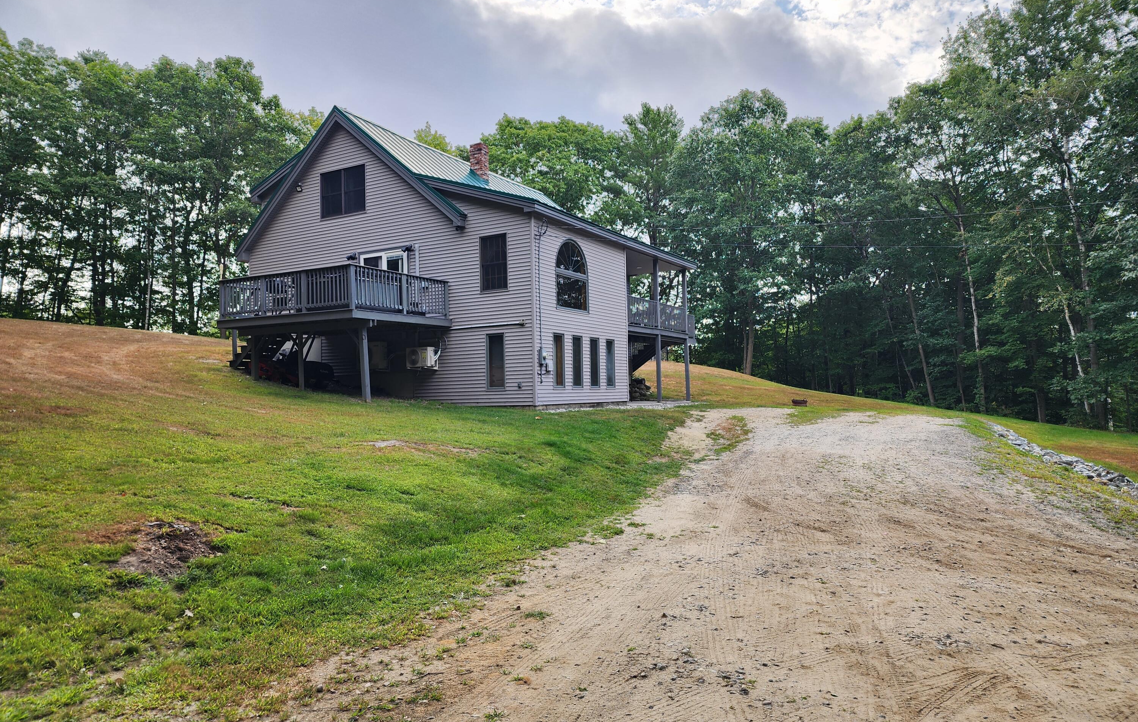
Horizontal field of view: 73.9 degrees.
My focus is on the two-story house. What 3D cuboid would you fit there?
[{"bbox_3d":[-3.592,-3.101,26.185,11.570,9.310,15.560,-2,-2,29],"label":"two-story house"}]

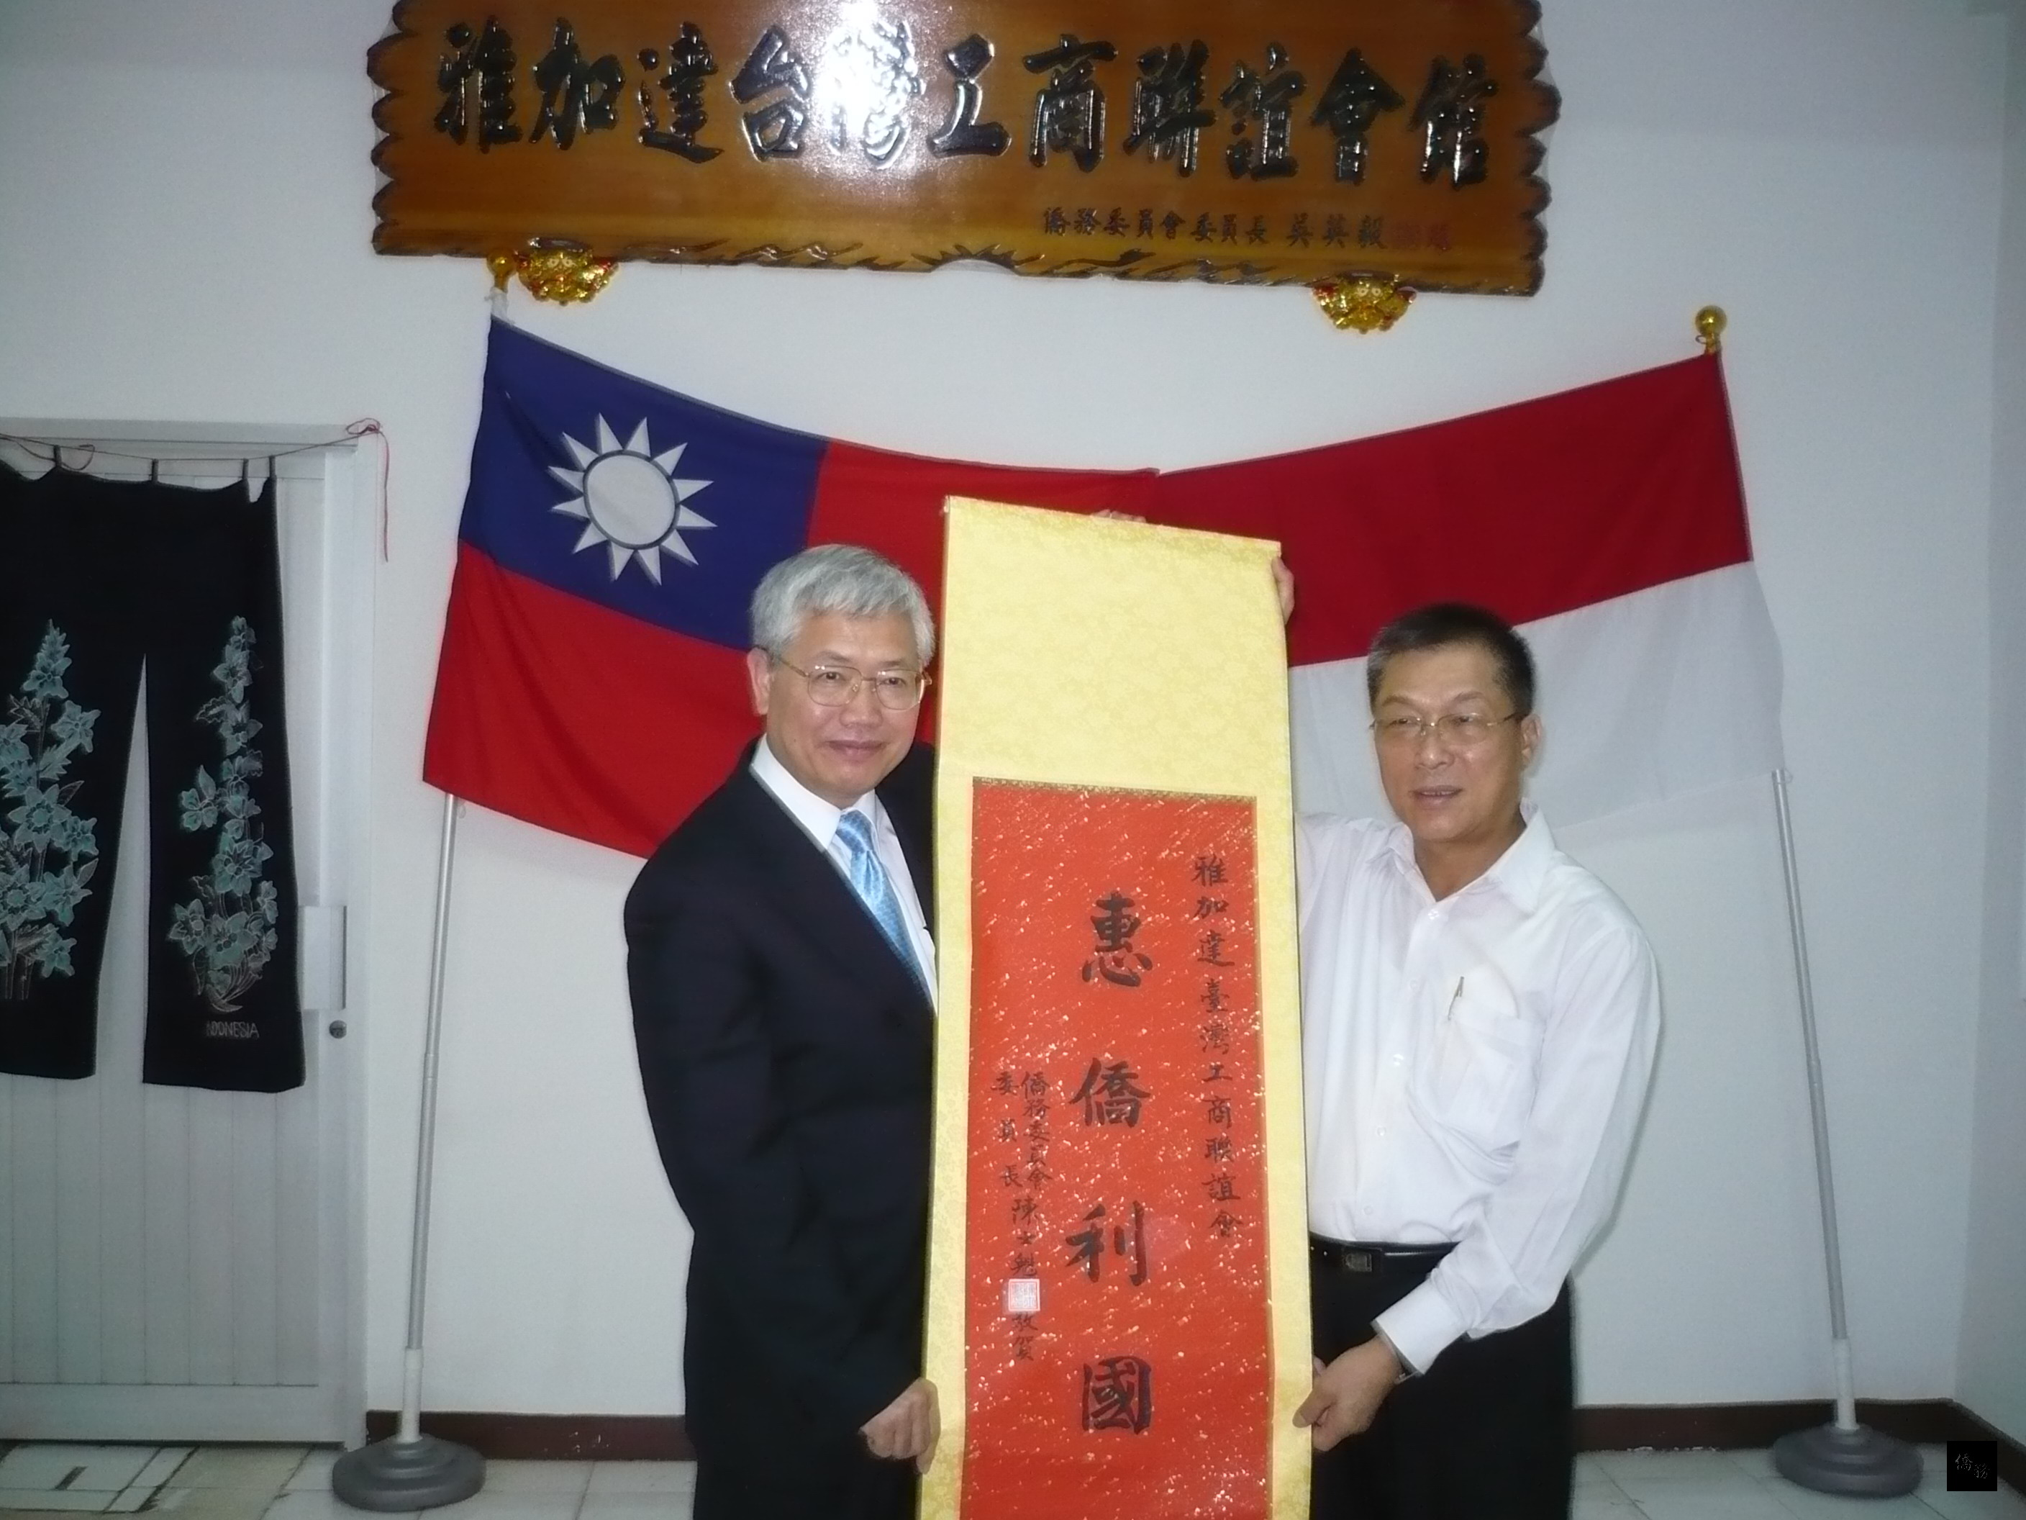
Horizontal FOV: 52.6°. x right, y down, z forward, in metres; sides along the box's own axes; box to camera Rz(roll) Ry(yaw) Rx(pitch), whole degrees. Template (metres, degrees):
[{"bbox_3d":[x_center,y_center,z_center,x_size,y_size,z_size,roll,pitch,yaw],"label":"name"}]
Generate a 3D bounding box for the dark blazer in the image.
[{"bbox_3d":[-0.141,0.322,2.000,0.500,0.740,0.360,0,3,-25],"label":"dark blazer"}]

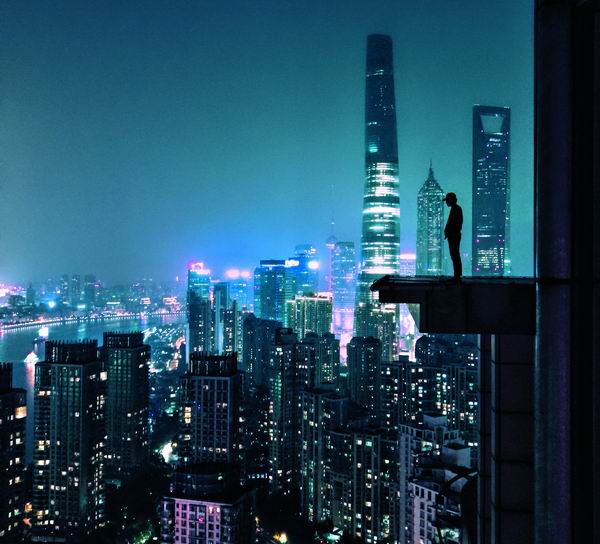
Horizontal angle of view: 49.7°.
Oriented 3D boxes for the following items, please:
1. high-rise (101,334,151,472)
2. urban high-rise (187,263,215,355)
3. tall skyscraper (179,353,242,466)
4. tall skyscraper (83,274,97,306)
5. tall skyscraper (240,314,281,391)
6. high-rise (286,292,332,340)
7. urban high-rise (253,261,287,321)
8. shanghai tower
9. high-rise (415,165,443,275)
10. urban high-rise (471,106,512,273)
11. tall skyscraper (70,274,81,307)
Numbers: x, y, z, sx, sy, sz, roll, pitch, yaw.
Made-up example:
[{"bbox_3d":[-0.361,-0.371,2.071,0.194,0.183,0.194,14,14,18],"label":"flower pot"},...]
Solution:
[{"bbox_3d":[-147.890,114.000,550.000,32.000,126.000,25.000,0,0,20],"label":"high-rise"},{"bbox_3d":[-178.370,83.000,1160.000,40.000,188.000,36.000,0,0,20],"label":"urban high-rise"},{"bbox_3d":[-54.710,115.550,400.000,34.000,132.000,27.000,0,0,6],"label":"tall skyscraper"},{"bbox_3d":[-1102.330,104.140,3400.000,58.000,178.000,42.000,0,0,0],"label":"tall skyscraper"},{"bbox_3d":[-56.350,119.500,935.000,48.000,115.000,24.000,0,0,20],"label":"tall skyscraper"},{"bbox_3d":[14.680,109.860,1000.000,58.000,148.000,34.000,0,0,20],"label":"high-rise"},{"bbox_3d":[-57.740,78.000,1225.000,54.000,198.000,46.000,0,0,-14],"label":"urban high-rise"},{"bbox_3d":[150.460,-131.300,1217.000,80.000,632.000,80.000,0,0,7],"label":"shanghai tower"},{"bbox_3d":[277.900,-29.000,1378.000,49.000,412.000,49.000,0,0,-22],"label":"high-rise"},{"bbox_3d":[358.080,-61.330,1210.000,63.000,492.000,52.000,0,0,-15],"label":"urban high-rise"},{"bbox_3d":[-1174.320,104.140,3400.000,40.000,178.000,36.000,0,0,0],"label":"tall skyscraper"}]

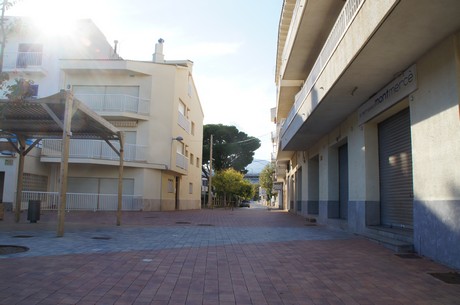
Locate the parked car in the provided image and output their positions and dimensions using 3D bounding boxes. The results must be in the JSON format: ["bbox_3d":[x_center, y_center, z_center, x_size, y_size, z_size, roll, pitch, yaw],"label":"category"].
[{"bbox_3d":[2.648,9.042,60.000,1.750,1.460,4.200,0,-8,6],"label":"parked car"}]

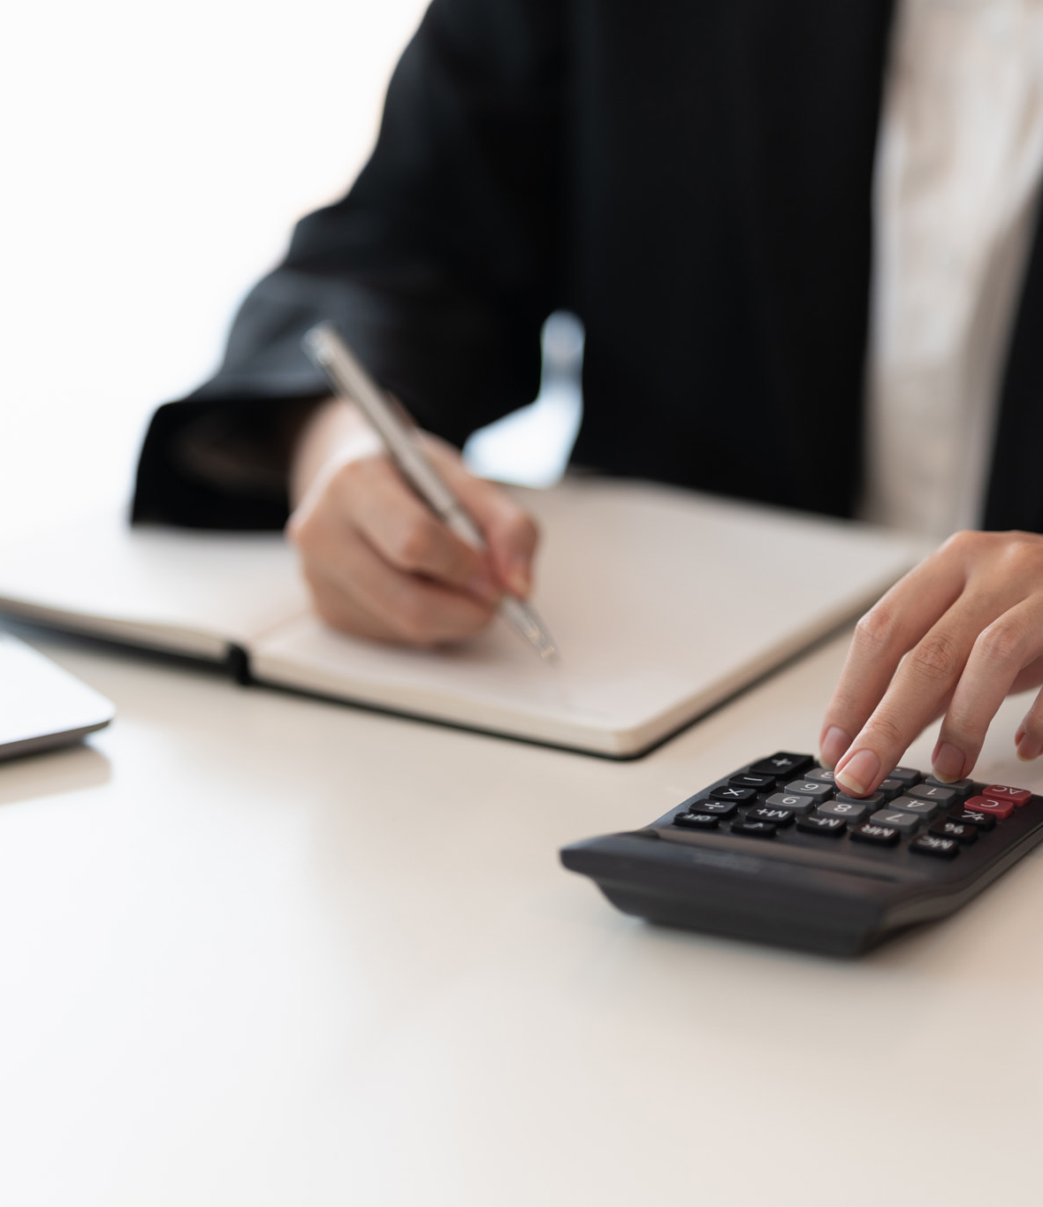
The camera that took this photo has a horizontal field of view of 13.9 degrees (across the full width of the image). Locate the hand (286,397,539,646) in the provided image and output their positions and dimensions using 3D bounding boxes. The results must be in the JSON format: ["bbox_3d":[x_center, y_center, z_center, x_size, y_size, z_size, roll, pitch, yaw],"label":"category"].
[{"bbox_3d":[-0.045,-0.030,1.525,0.084,0.071,0.123,-8,20,-20],"label":"hand"}]

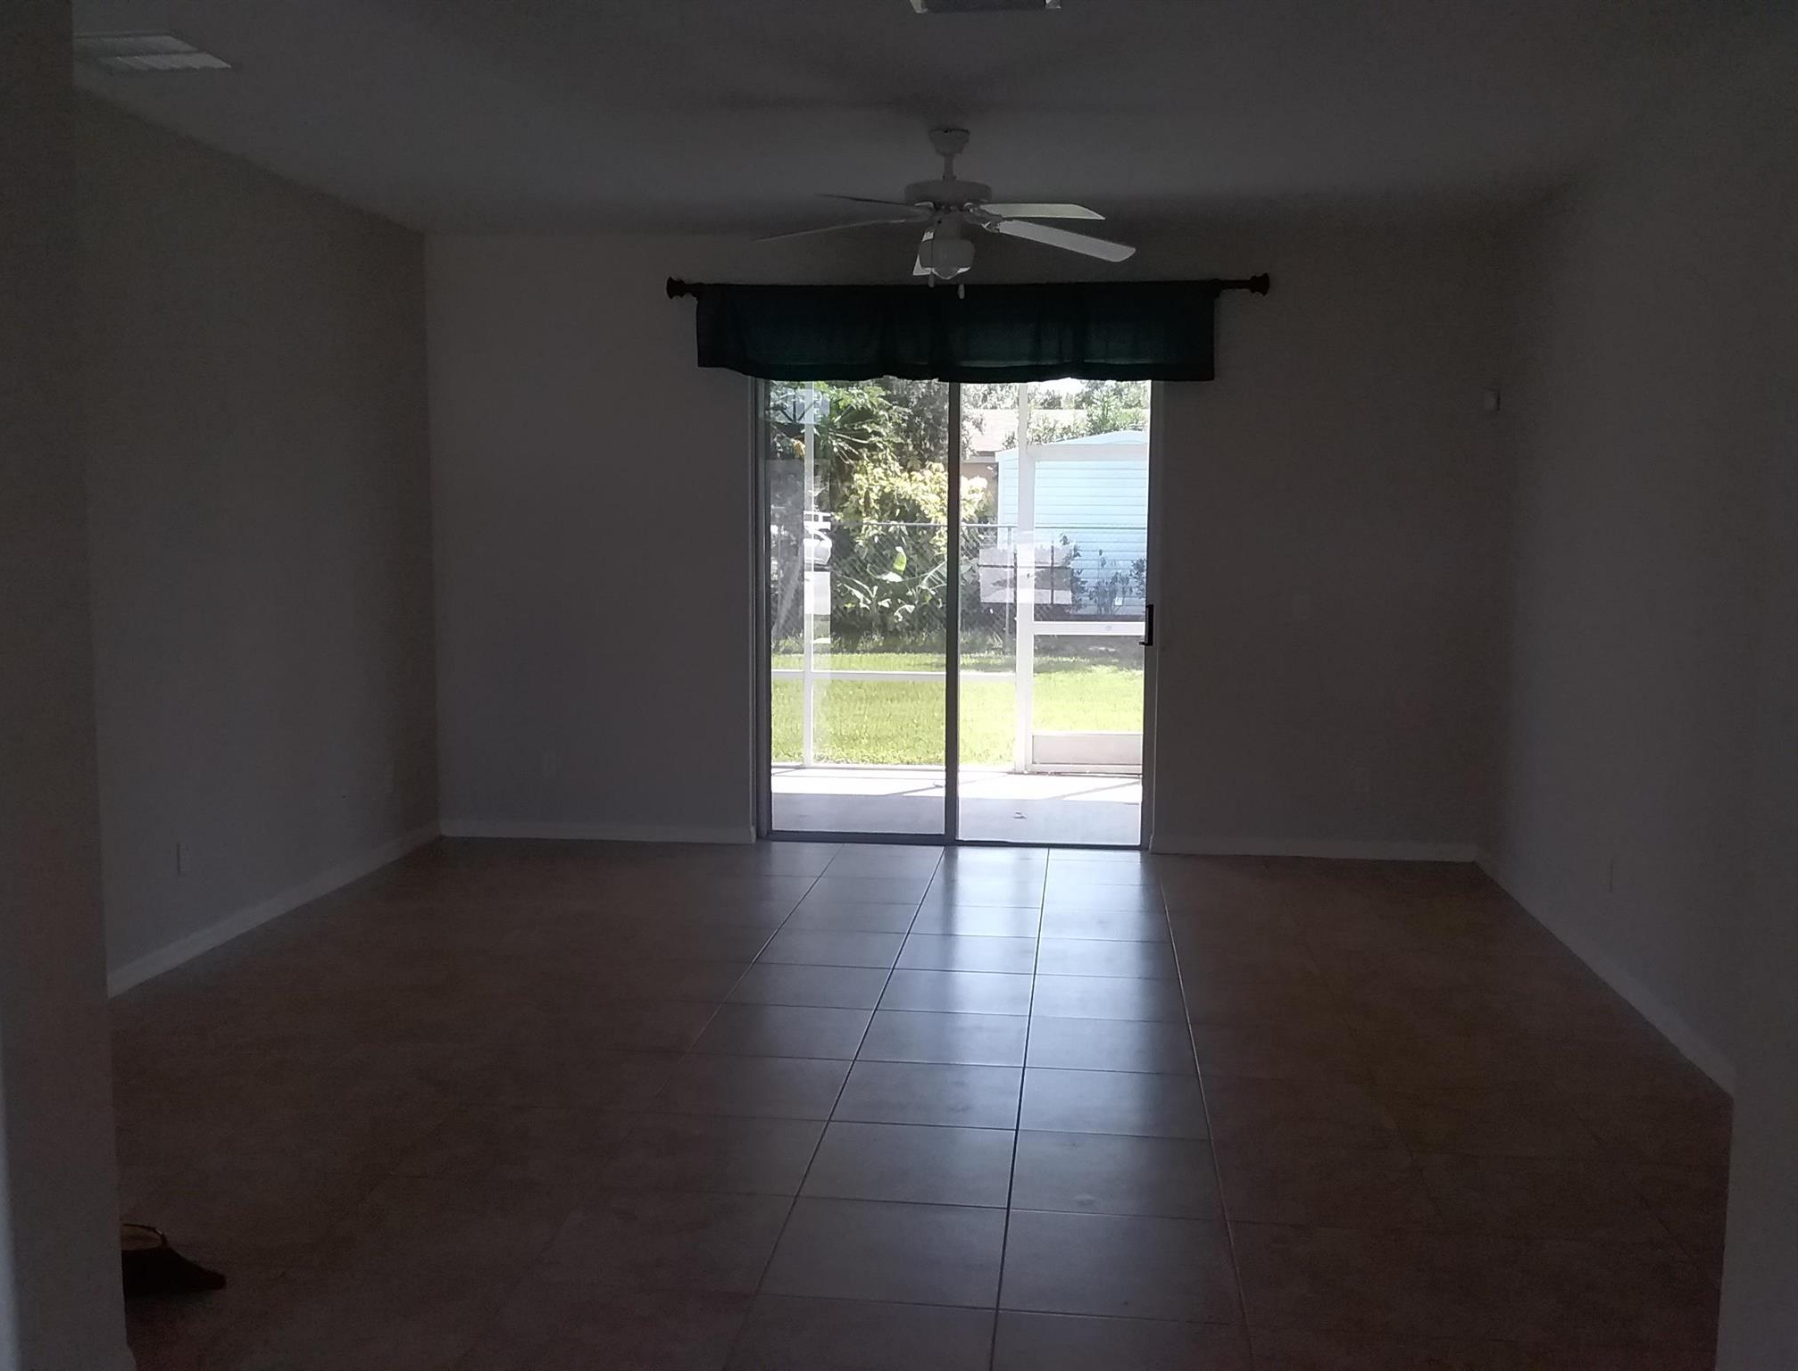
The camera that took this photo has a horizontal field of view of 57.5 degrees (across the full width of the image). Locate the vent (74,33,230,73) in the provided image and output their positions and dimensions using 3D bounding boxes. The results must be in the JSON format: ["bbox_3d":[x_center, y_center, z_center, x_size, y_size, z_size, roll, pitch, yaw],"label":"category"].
[{"bbox_3d":[-2.064,-1.704,4.453,0.370,0.030,0.350,1,6,7],"label":"vent"}]

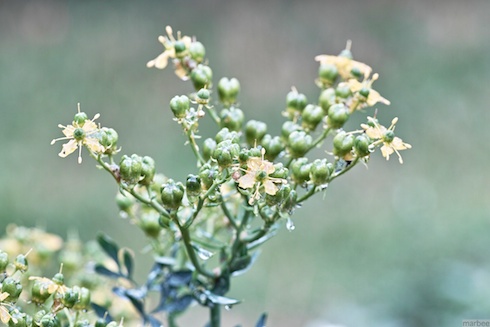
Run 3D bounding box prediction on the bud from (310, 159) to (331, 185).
[{"bbox_3d":[0.026,0.003,0.715,0.007,0.008,0.007,3,16,0],"label":"bud"}]

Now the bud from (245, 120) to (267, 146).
[{"bbox_3d":[0.004,-0.011,0.812,0.008,0.009,0.008,3,7,0],"label":"bud"}]

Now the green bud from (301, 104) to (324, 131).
[{"bbox_3d":[0.023,-0.016,0.740,0.007,0.009,0.007,10,11,0],"label":"green bud"}]

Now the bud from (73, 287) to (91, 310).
[{"bbox_3d":[-0.055,0.046,0.724,0.006,0.008,0.006,6,8,0],"label":"bud"}]

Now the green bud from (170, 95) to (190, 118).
[{"bbox_3d":[-0.022,-0.019,0.725,0.007,0.008,0.007,-8,11,0],"label":"green bud"}]

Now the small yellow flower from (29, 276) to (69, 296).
[{"bbox_3d":[-0.072,0.045,0.780,0.015,0.007,0.015,9,12,0],"label":"small yellow flower"}]

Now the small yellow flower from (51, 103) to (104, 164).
[{"bbox_3d":[-0.056,-0.010,0.720,0.018,0.020,0.009,1,-14,6],"label":"small yellow flower"}]

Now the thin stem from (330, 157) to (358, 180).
[{"bbox_3d":[0.037,0.002,0.785,0.012,0.002,0.002,-41,0,3],"label":"thin stem"}]

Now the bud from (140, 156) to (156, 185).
[{"bbox_3d":[-0.033,0.003,0.712,0.007,0.009,0.007,6,12,0],"label":"bud"}]

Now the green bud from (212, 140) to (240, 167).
[{"bbox_3d":[-0.007,-0.004,0.770,0.009,0.009,0.009,3,18,0],"label":"green bud"}]

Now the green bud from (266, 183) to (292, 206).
[{"bbox_3d":[0.011,0.010,0.695,0.008,0.008,0.008,6,17,0],"label":"green bud"}]

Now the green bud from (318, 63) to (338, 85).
[{"bbox_3d":[0.029,-0.031,0.740,0.007,0.008,0.007,5,9,0],"label":"green bud"}]

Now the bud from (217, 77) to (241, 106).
[{"bbox_3d":[-0.006,-0.025,0.750,0.008,0.010,0.008,0,9,0],"label":"bud"}]

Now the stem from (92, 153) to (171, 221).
[{"bbox_3d":[-0.038,0.008,0.705,0.034,0.004,0.002,40,0,-8],"label":"stem"}]

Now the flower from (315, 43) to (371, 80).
[{"bbox_3d":[0.034,-0.035,0.745,0.020,0.013,0.018,9,9,0],"label":"flower"}]

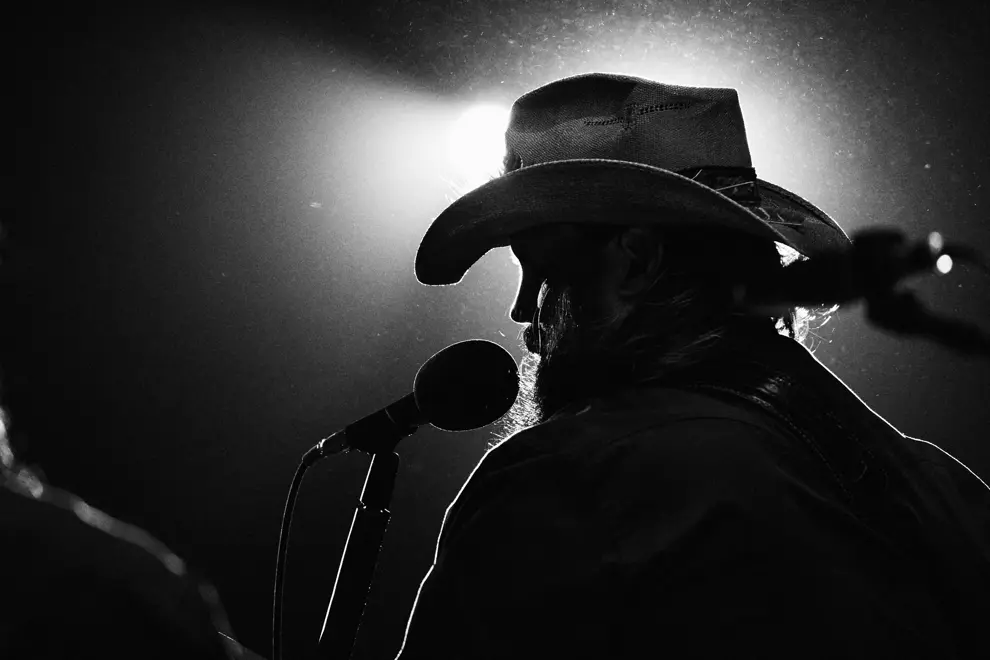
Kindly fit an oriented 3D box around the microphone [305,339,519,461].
[{"bbox_3d":[-0.071,0.069,9.410,0.205,0.078,0.078,-23,-10,18],"label":"microphone"}]

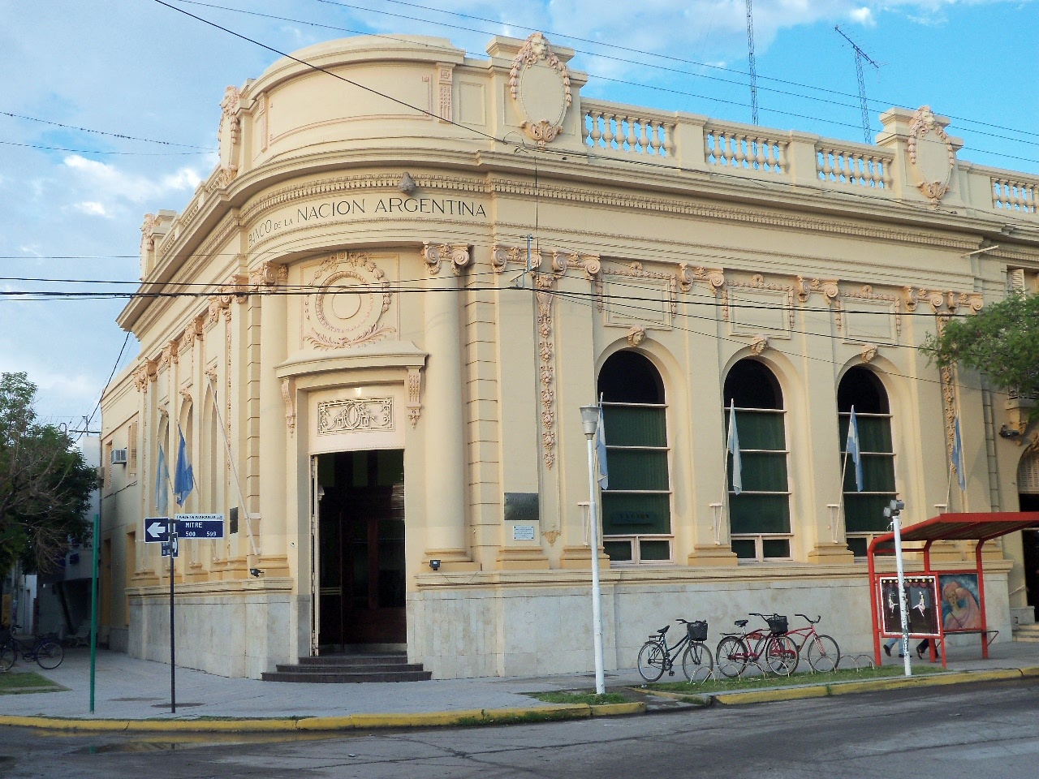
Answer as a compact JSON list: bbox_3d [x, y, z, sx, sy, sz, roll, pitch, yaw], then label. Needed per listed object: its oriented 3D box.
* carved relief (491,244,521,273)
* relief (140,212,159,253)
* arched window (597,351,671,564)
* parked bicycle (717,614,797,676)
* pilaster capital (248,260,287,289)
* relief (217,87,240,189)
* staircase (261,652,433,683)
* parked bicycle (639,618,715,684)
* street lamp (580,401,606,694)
[{"bbox_3d":[-0.257,-2.489,24.227,0.580,0.540,0.240,3,-10,-26],"label":"carved relief"},{"bbox_3d":[-10.814,-4.469,36.818,0.373,1.296,1.325,3,-10,-26],"label":"relief"},{"bbox_3d":[2.324,1.357,25.479,1.590,4.340,0.280,3,-10,-26],"label":"arched window"},{"bbox_3d":[4.146,4.435,21.859,1.750,1.060,0.600,2,-10,-23],"label":"parked bicycle"},{"bbox_3d":[-5.154,-2.189,25.922,0.450,0.600,0.920,5,-11,-36],"label":"pilaster capital"},{"bbox_3d":[-6.397,-5.481,27.680,0.400,2.470,1.380,3,-10,-26],"label":"relief"},{"bbox_3d":[-3.181,5.216,23.564,3.550,0.440,1.450,-5,-9,19],"label":"staircase"},{"bbox_3d":[2.600,4.413,21.257,1.720,1.030,0.600,-10,-12,42],"label":"parked bicycle"},{"bbox_3d":[1.157,2.422,19.357,0.320,4.430,0.320,-2,-9,0],"label":"street lamp"}]

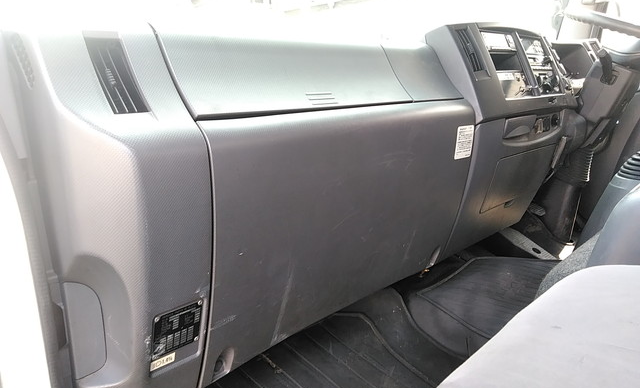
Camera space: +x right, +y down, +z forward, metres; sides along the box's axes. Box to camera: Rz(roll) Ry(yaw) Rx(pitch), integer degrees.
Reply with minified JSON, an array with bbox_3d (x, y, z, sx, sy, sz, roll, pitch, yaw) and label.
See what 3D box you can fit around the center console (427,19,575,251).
[{"bbox_3d":[0.444,-0.162,1.306,0.196,0.526,0.573,27,28,38],"label":"center console"}]

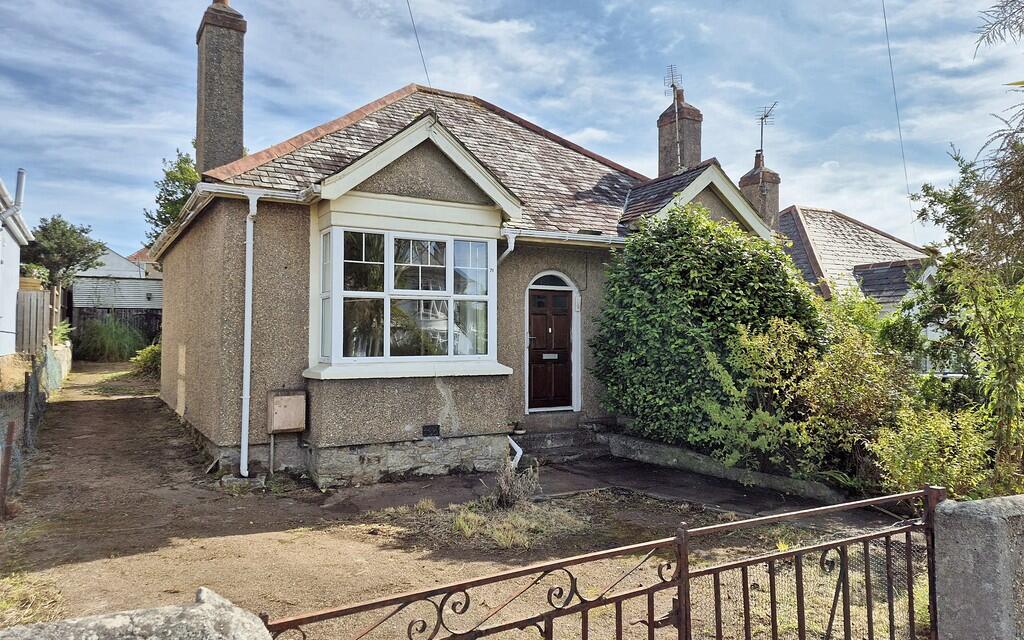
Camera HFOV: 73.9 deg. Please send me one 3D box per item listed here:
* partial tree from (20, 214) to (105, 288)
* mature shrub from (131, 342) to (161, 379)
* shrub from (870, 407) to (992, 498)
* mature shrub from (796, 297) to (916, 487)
[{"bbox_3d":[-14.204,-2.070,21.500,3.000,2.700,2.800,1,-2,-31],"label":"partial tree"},{"bbox_3d":[-10.151,1.131,19.000,1.200,1.100,1.200,1,-2,-31],"label":"mature shrub"},{"bbox_3d":[4.562,1.463,7.400,1.350,1.050,1.200,1,-2,-31],"label":"shrub"},{"bbox_3d":[4.152,0.862,8.200,1.450,2.200,1.400,1,-2,-31],"label":"mature shrub"}]

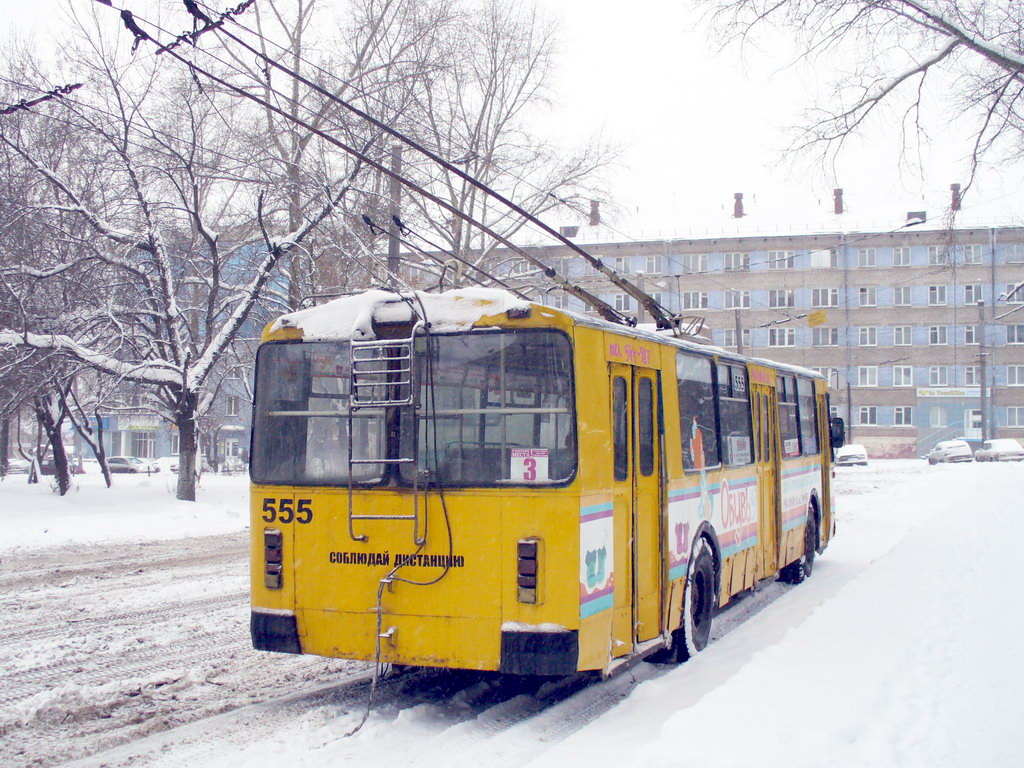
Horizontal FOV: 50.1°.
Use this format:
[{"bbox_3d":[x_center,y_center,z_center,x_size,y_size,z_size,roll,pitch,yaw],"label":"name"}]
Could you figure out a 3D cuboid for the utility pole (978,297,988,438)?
[{"bbox_3d":[29.706,-0.284,69.000,0.320,10.000,0.320,-1,-2,15],"label":"utility pole"}]

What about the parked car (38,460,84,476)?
[{"bbox_3d":[-32.105,5.986,78.000,4.300,1.450,1.700,0,-2,0],"label":"parked car"}]

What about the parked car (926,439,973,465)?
[{"bbox_3d":[24.328,3.873,61.000,1.700,1.450,4.100,-1,-2,7],"label":"parked car"}]

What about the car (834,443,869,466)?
[{"bbox_3d":[18.173,3.848,58.500,1.680,1.430,4.100,-1,-3,16],"label":"car"}]

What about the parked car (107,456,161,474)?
[{"bbox_3d":[-27.464,5.955,79.000,4.400,1.500,1.750,-1,-2,7],"label":"parked car"}]

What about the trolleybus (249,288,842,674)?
[{"bbox_3d":[1.630,1.050,12.600,2.550,3.100,11.600,-1,-3,24],"label":"trolleybus"}]

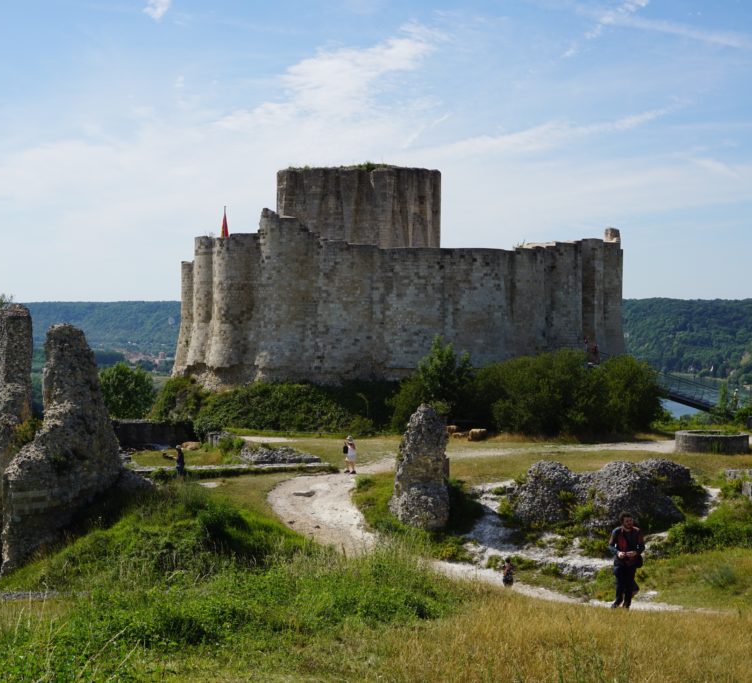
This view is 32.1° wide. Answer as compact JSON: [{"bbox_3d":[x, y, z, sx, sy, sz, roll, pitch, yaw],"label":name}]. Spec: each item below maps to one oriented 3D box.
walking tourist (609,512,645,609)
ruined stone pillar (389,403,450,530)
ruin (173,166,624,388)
[{"bbox_3d":[4.633,4.060,24.200,0.620,1.770,0.480,0,2,16],"label":"walking tourist"},{"bbox_3d":[1.580,4.490,47.000,2.150,4.400,2.000,0,2,6],"label":"ruined stone pillar"},{"bbox_3d":[2.200,-6.600,126.000,43.500,21.500,38.000,0,2,0],"label":"ruin"}]

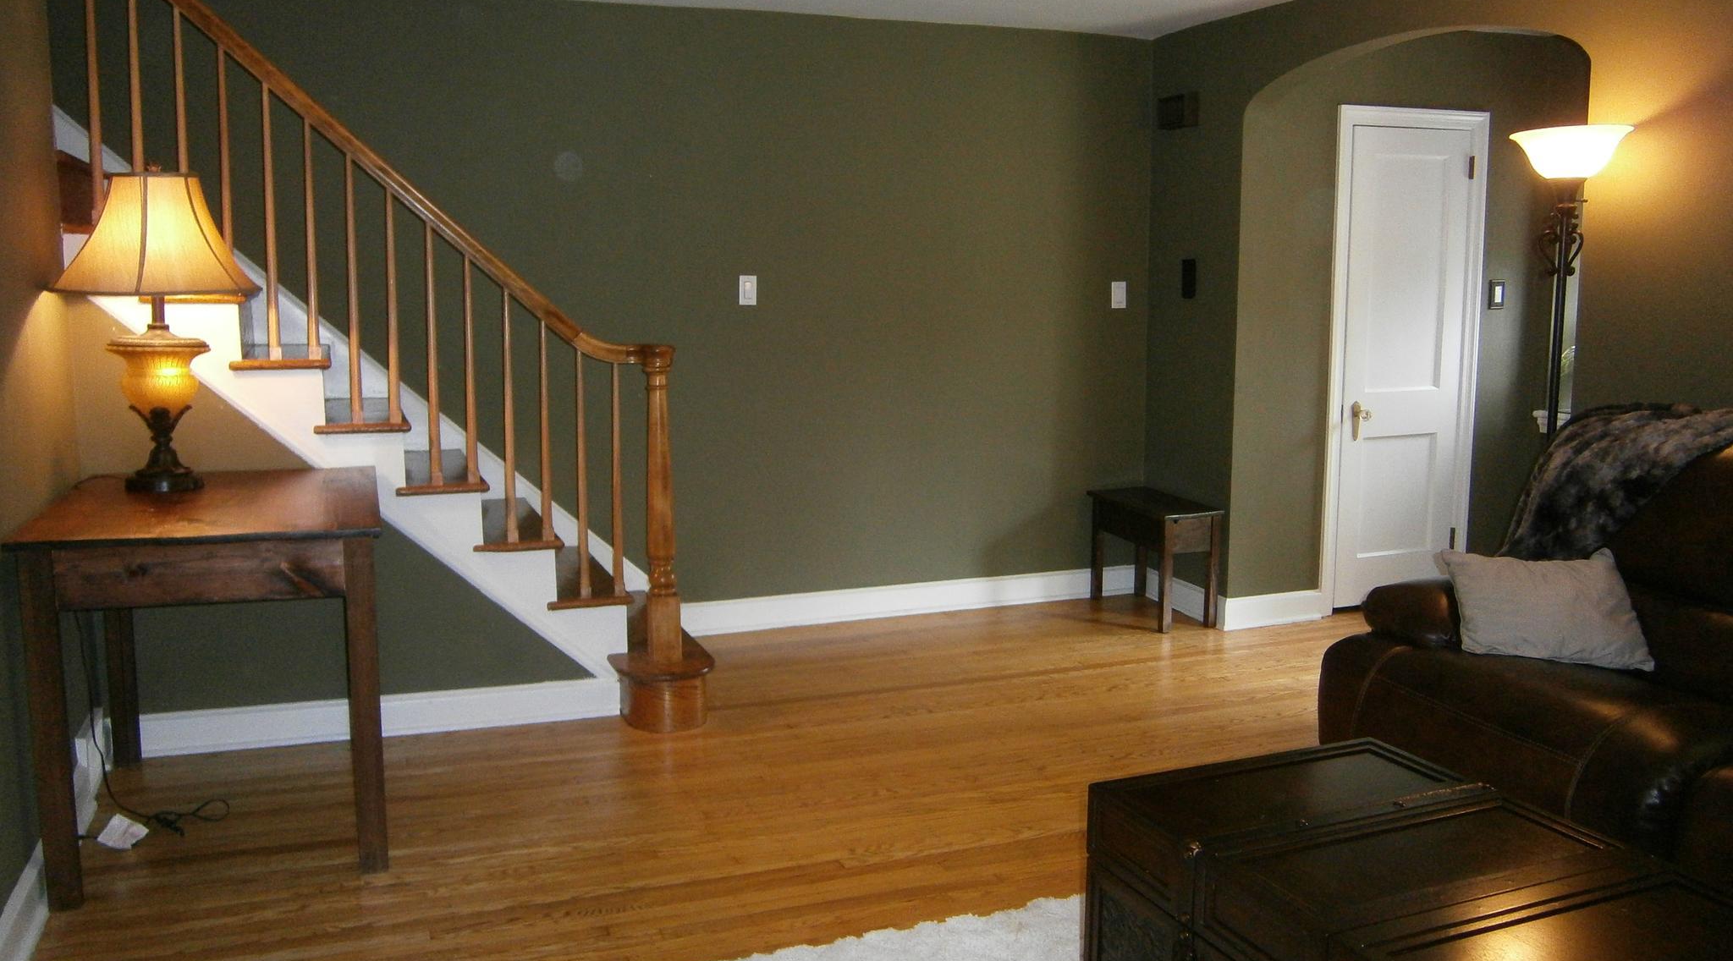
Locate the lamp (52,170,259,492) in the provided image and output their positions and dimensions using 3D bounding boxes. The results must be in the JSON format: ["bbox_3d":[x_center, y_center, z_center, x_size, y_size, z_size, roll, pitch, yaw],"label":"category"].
[{"bbox_3d":[-1.833,-0.379,3.420,0.465,0.825,0.475,-3,8,-22],"label":"lamp"}]

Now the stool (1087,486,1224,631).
[{"bbox_3d":[1.194,0.325,5.459,0.295,0.475,0.636,-3,8,-22],"label":"stool"}]

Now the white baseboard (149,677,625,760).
[{"bbox_3d":[-1.439,0.706,3.909,1.372,0.122,0.022,-2,8,-18],"label":"white baseboard"}]

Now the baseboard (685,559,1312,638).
[{"bbox_3d":[0.565,0.527,5.222,2.660,0.135,0.694,-3,8,-21],"label":"baseboard"}]

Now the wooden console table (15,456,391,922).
[{"bbox_3d":[-1.616,0.449,3.305,0.739,0.790,0.977,-2,8,-19],"label":"wooden console table"}]

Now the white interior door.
[{"bbox_3d":[2.246,-0.476,5.443,0.758,2.071,0.064,-3,8,-22],"label":"white interior door"}]

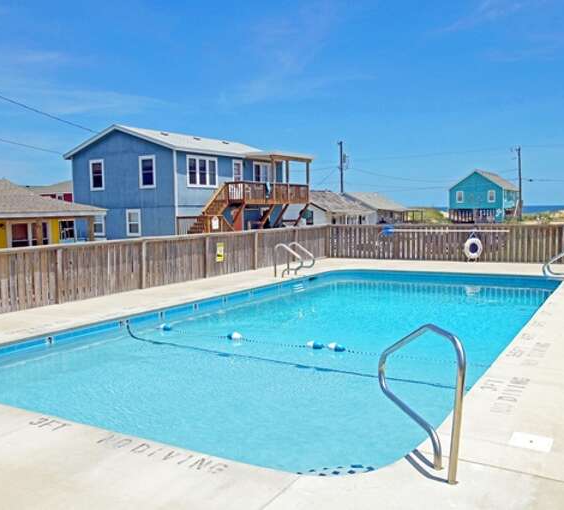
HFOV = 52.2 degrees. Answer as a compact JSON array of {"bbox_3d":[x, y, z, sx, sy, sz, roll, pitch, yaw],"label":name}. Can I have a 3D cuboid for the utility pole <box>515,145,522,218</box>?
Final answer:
[{"bbox_3d":[32.386,-9.650,78.517,0.550,10.331,0.400,2,5,29],"label":"utility pole"}]

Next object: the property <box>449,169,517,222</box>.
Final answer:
[{"bbox_3d":[29.240,-8.296,82.368,7.088,7.106,13.875,2,5,29],"label":"property"}]

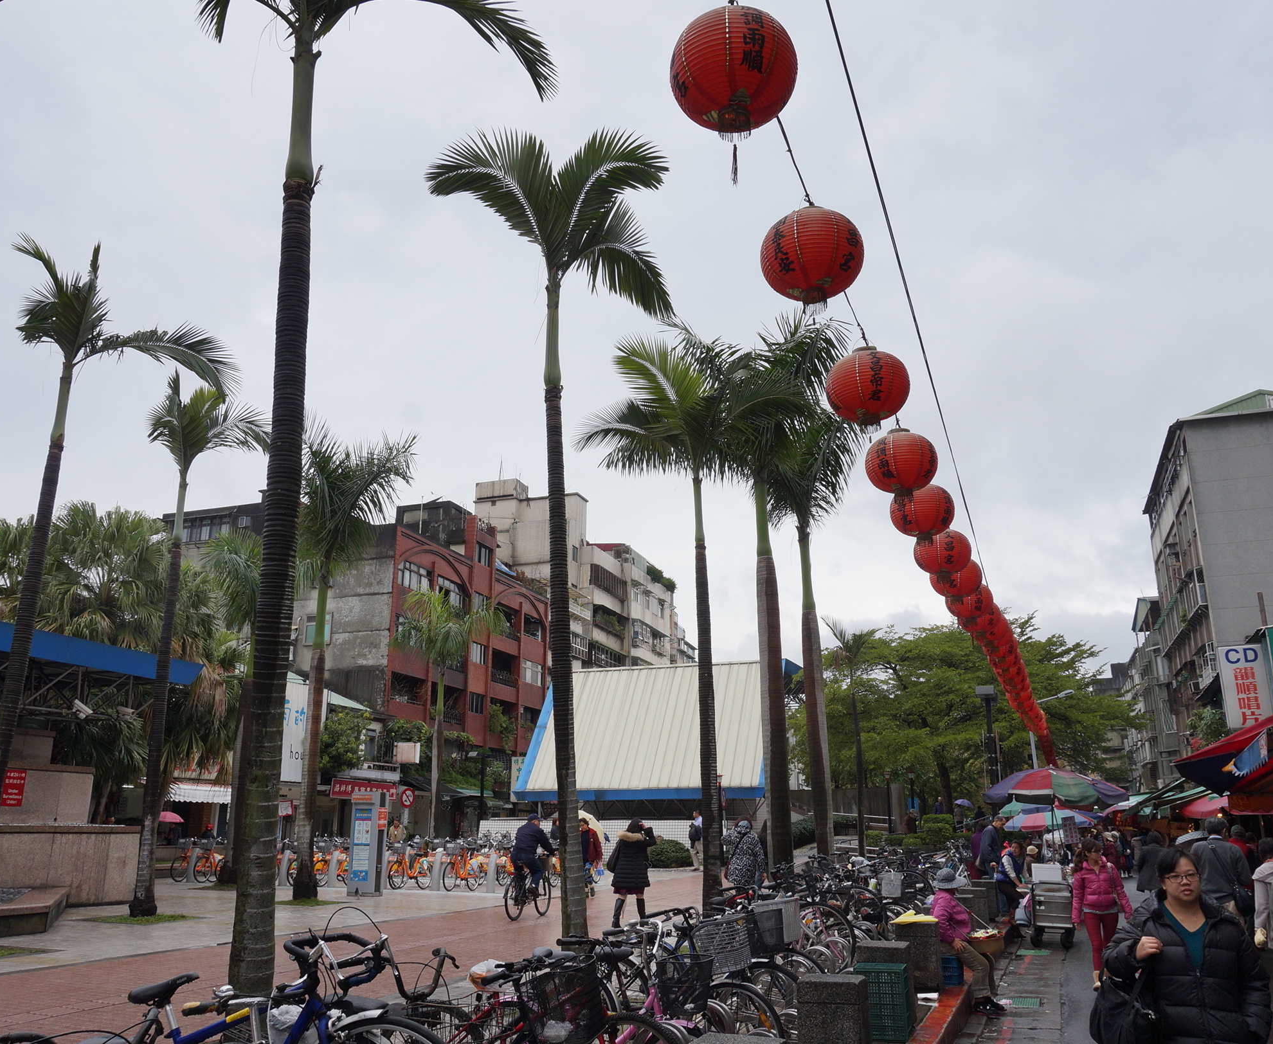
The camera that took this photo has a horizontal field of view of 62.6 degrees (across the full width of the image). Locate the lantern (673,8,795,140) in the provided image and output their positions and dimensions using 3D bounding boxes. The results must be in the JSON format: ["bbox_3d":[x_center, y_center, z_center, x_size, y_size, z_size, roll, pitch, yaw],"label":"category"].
[{"bbox_3d":[0.357,-1.648,3.826,0.460,0.428,0.460,0,-16,0],"label":"lantern"}]

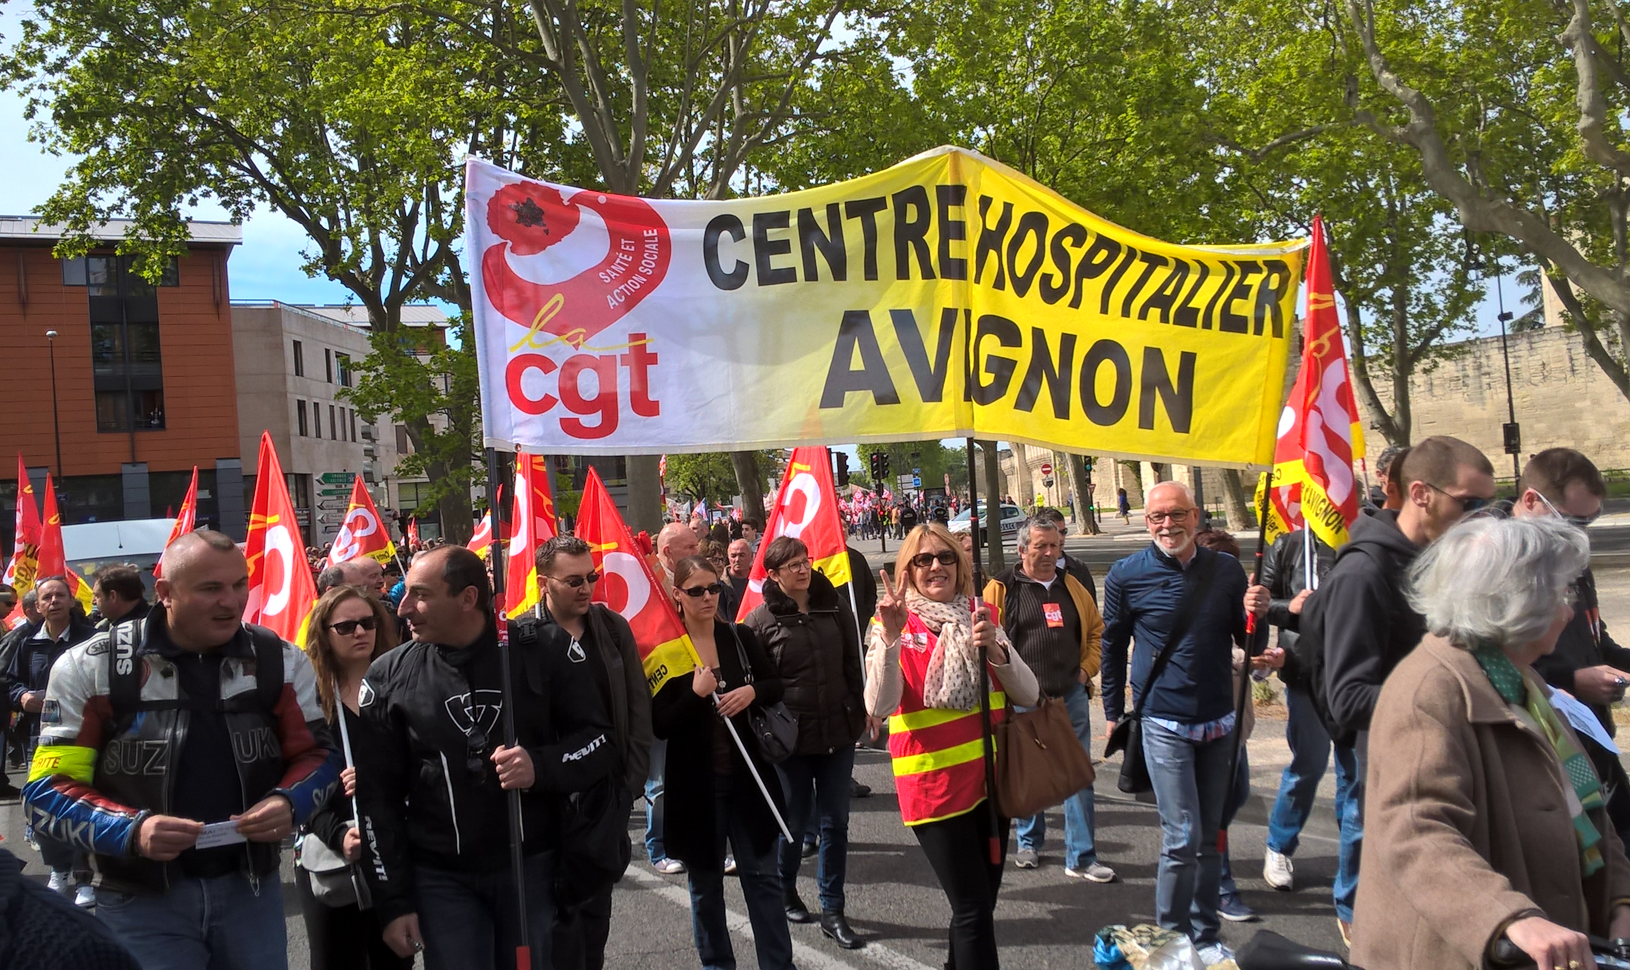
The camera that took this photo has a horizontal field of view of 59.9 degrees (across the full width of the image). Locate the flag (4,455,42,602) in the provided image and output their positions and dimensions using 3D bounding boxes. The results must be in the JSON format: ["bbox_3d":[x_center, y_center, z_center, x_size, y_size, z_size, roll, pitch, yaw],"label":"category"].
[{"bbox_3d":[-7.000,0.398,12.500,0.450,1.320,0.300,-4,-1,-11],"label":"flag"}]

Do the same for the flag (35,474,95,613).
[{"bbox_3d":[-6.101,0.497,11.500,0.500,1.200,0.300,-4,-1,-6],"label":"flag"}]

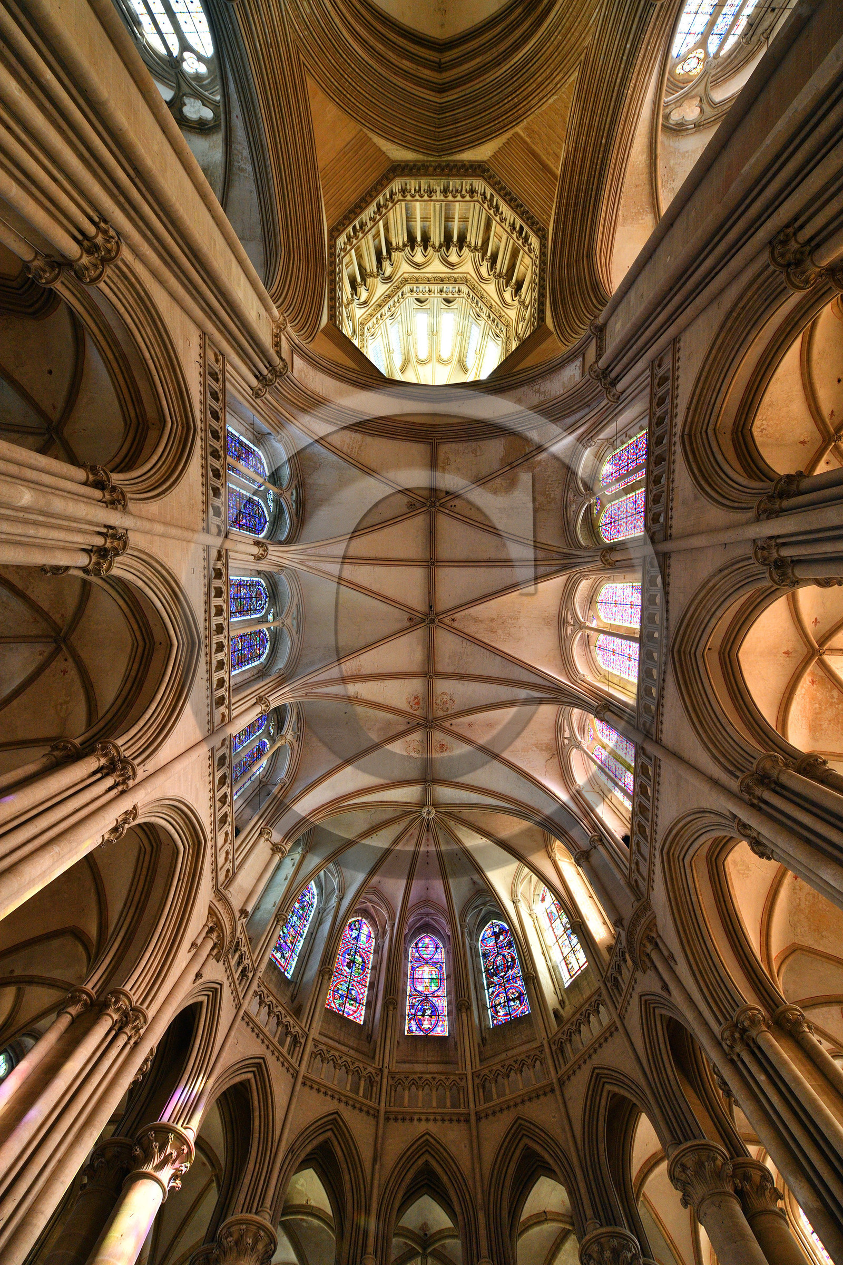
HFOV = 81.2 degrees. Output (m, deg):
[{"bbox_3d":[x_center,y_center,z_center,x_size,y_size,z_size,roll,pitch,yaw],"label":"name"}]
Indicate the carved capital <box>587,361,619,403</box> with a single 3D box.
[{"bbox_3d":[5.469,-7.396,14.355,0.480,0.520,1.330,-39,-87,4],"label":"carved capital"}]

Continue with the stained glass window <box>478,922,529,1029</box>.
[{"bbox_3d":[2.941,12.313,18.220,1.380,4.680,0.200,-23,-86,3],"label":"stained glass window"}]

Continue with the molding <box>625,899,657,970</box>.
[{"bbox_3d":[5.297,7.402,11.837,0.480,0.500,1.800,7,-85,0],"label":"molding"}]

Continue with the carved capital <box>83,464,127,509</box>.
[{"bbox_3d":[-5.462,-2.419,8.318,0.460,0.460,0.888,-44,-87,4],"label":"carved capital"}]

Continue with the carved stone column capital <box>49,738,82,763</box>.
[{"bbox_3d":[-6.287,2.167,8.481,0.550,0.430,0.550,0,-85,1],"label":"carved stone column capital"}]

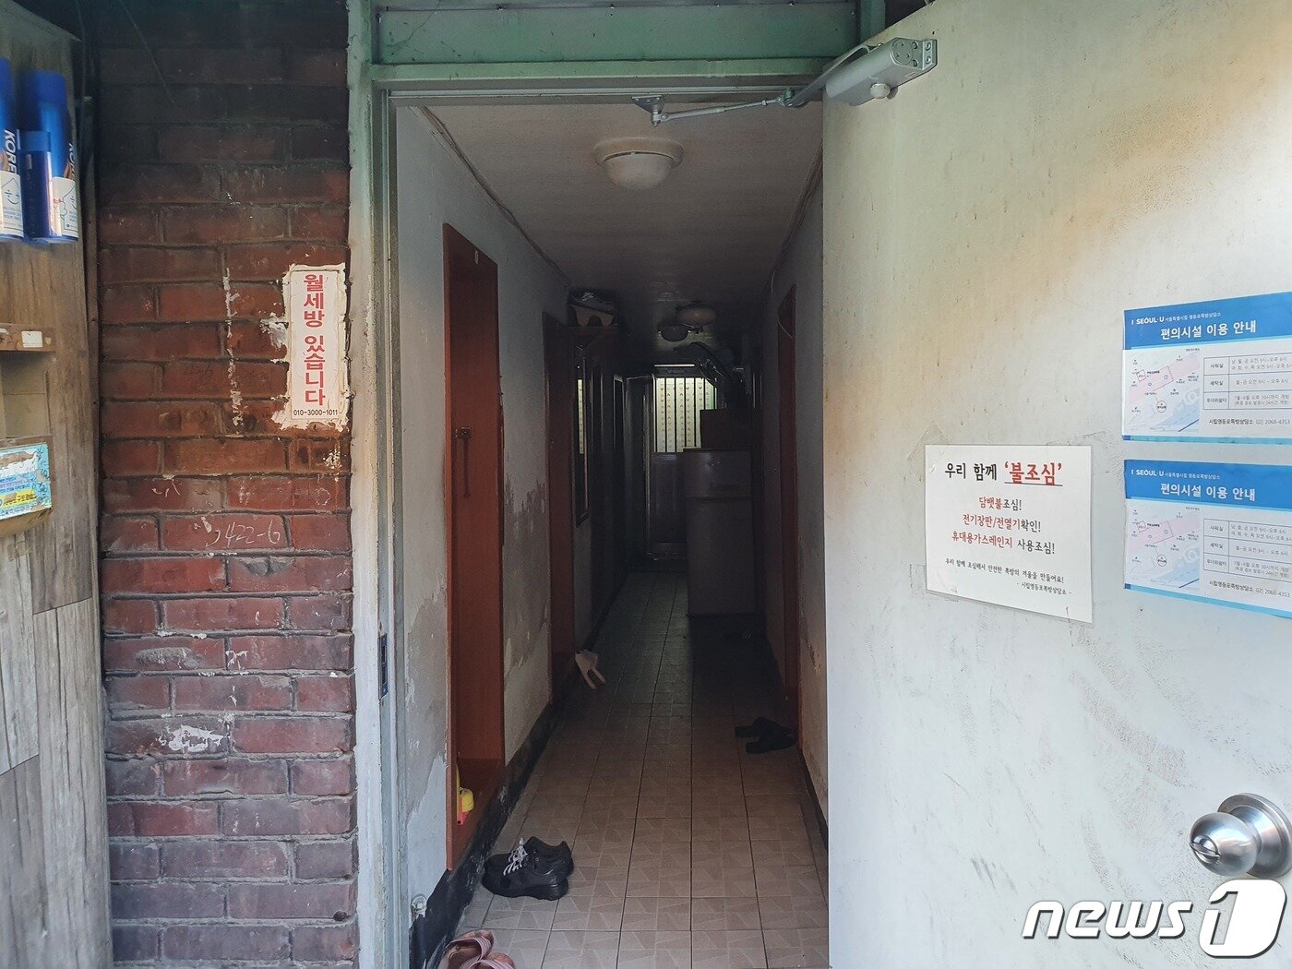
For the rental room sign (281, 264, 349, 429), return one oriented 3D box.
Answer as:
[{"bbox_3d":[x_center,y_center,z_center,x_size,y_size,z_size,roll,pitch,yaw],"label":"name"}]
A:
[{"bbox_3d":[-0.562,-0.236,1.650,0.110,0.275,0.010,0,2,2],"label":"rental room sign"}]

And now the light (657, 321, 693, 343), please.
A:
[{"bbox_3d":[0.217,-1.139,7.302,0.258,0.125,0.258,0,2,3],"label":"light"}]

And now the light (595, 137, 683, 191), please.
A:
[{"bbox_3d":[-0.020,-0.947,2.927,0.266,0.112,0.266,0,2,3],"label":"light"}]

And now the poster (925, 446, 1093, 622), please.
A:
[{"bbox_3d":[0.467,0.055,1.277,0.010,0.210,0.290,-3,3,-25],"label":"poster"}]

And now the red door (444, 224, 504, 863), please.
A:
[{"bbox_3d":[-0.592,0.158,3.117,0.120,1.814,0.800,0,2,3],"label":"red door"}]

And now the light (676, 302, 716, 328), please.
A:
[{"bbox_3d":[0.323,-1.087,6.259,0.260,0.125,0.260,0,2,3],"label":"light"}]

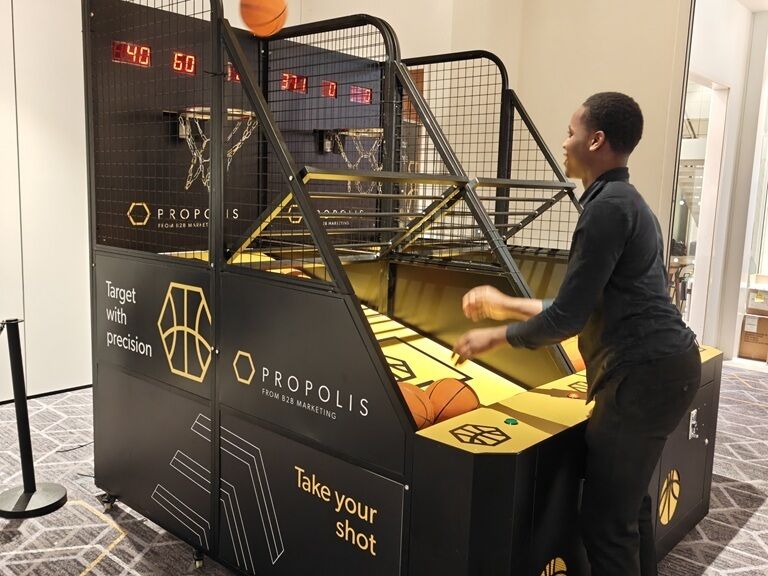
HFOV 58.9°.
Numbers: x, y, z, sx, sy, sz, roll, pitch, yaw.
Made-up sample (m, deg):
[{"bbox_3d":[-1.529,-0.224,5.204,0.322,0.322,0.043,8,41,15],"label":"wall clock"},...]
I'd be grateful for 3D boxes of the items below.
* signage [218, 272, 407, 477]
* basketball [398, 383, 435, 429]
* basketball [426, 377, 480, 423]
[{"bbox_3d":[-0.273,0.246,2.277,0.920,0.520,0.030,8,9,40],"label":"signage"},{"bbox_3d":[0.064,0.391,2.130,0.192,0.192,0.192,8,9,40],"label":"basketball"},{"bbox_3d":[0.219,0.394,2.235,0.192,0.192,0.192,2,7,0],"label":"basketball"}]

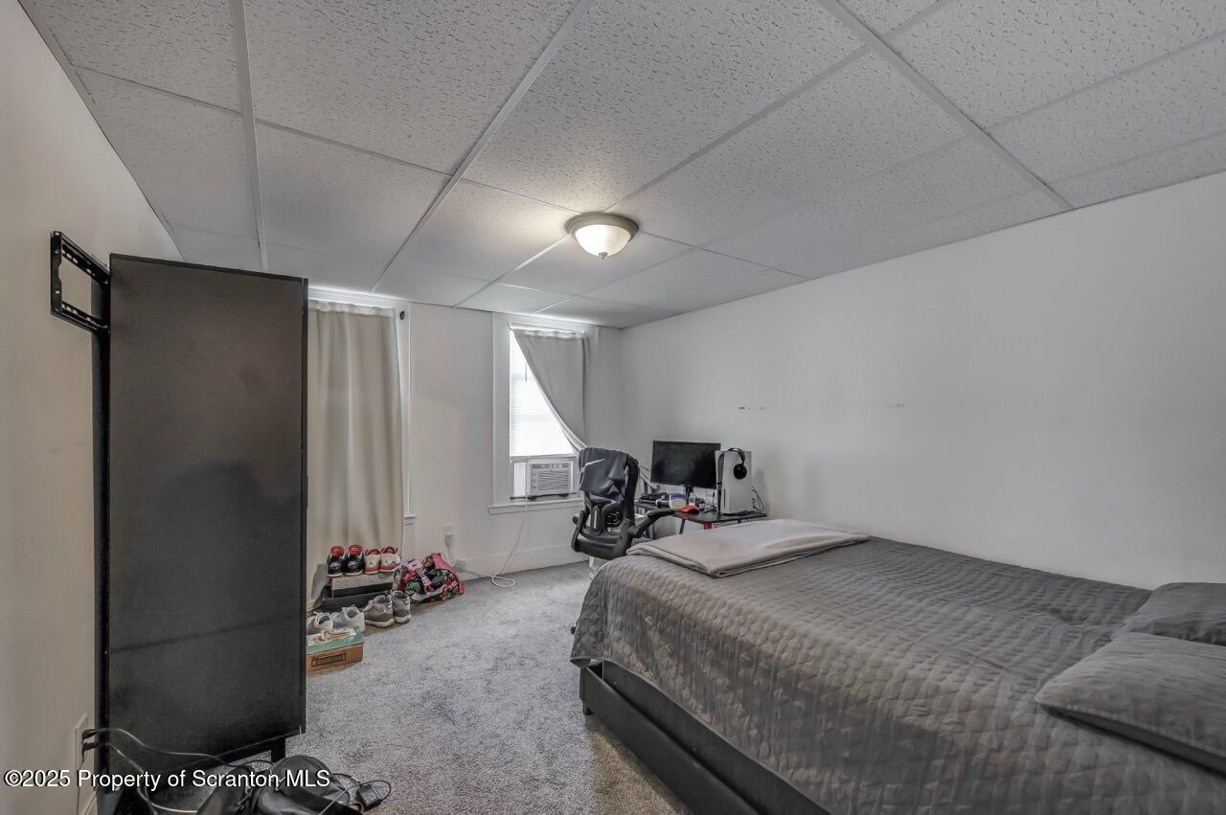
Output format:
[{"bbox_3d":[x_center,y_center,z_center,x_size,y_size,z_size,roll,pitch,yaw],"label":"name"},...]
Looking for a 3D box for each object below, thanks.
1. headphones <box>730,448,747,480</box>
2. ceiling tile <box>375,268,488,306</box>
[{"bbox_3d":[0.792,0.370,3.155,0.100,0.195,0.170,1,-1,-35],"label":"headphones"},{"bbox_3d":[-1.282,-0.831,3.308,0.610,0.020,0.914,1,-1,-35],"label":"ceiling tile"}]

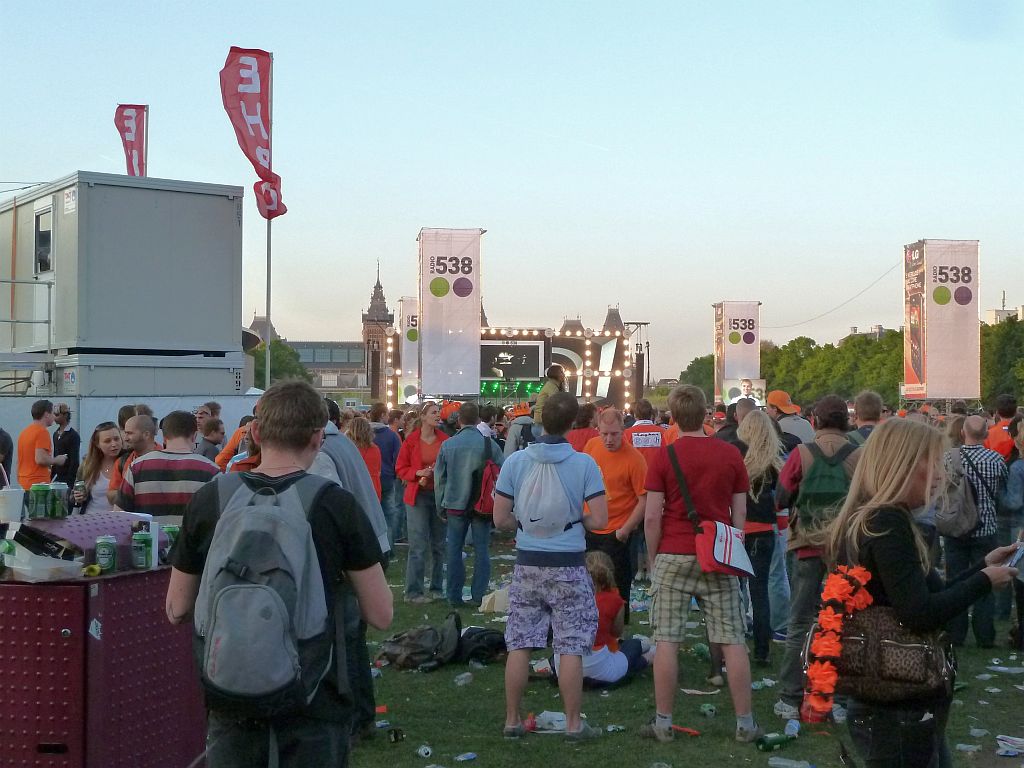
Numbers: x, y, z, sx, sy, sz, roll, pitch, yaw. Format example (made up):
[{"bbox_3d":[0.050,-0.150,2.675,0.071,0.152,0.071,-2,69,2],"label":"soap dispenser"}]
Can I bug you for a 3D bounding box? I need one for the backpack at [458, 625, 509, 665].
[{"bbox_3d":[-0.172,1.768,9.600,0.400,0.230,0.330,0,-1,0],"label":"backpack"}]

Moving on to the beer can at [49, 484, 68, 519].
[{"bbox_3d":[-1.469,0.379,4.600,0.066,0.116,0.066,0,-1,-17],"label":"beer can"}]

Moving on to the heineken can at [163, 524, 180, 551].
[{"bbox_3d":[-1.206,0.560,5.020,0.066,0.115,0.066,0,-1,-12],"label":"heineken can"}]

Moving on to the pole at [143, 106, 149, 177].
[{"bbox_3d":[-7.966,-1.981,30.950,0.080,8.200,0.080,0,-1,0],"label":"pole"}]

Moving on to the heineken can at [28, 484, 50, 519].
[{"bbox_3d":[-1.550,0.386,4.660,0.066,0.116,0.066,0,-1,-17],"label":"heineken can"}]

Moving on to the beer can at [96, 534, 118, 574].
[{"bbox_3d":[-1.330,0.558,4.660,0.066,0.115,0.066,0,-1,-12],"label":"beer can"}]

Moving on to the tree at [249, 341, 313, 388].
[{"bbox_3d":[-27.831,-0.058,165.000,9.500,10.400,9.500,0,-1,0],"label":"tree"}]

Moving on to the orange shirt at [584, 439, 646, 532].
[{"bbox_3d":[0.765,0.765,10.700,0.530,0.710,0.320,0,-1,13],"label":"orange shirt"}]

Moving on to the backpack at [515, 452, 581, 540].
[{"bbox_3d":[0.174,0.567,7.150,0.330,0.420,0.140,0,-1,0],"label":"backpack"}]

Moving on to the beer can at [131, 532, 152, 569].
[{"bbox_3d":[-1.239,0.559,4.760,0.066,0.115,0.066,0,-1,-12],"label":"beer can"}]

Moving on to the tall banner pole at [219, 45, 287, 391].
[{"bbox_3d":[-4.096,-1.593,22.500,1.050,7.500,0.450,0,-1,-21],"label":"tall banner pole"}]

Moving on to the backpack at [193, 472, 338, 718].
[{"bbox_3d":[-0.608,0.519,3.500,0.320,0.560,0.240,0,-1,6],"label":"backpack"}]

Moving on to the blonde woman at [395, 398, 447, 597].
[{"bbox_3d":[-0.778,1.014,12.200,0.480,1.710,0.330,1,-1,-30],"label":"blonde woman"}]

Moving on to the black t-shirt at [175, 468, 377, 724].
[{"bbox_3d":[-0.608,0.551,3.680,0.520,0.630,0.310,0,-1,6],"label":"black t-shirt"}]

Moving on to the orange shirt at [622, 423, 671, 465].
[{"bbox_3d":[1.269,0.694,13.600,0.540,0.700,0.290,0,-1,3],"label":"orange shirt"}]

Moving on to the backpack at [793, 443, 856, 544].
[{"bbox_3d":[1.722,0.581,7.750,0.350,0.500,0.200,0,-1,9],"label":"backpack"}]

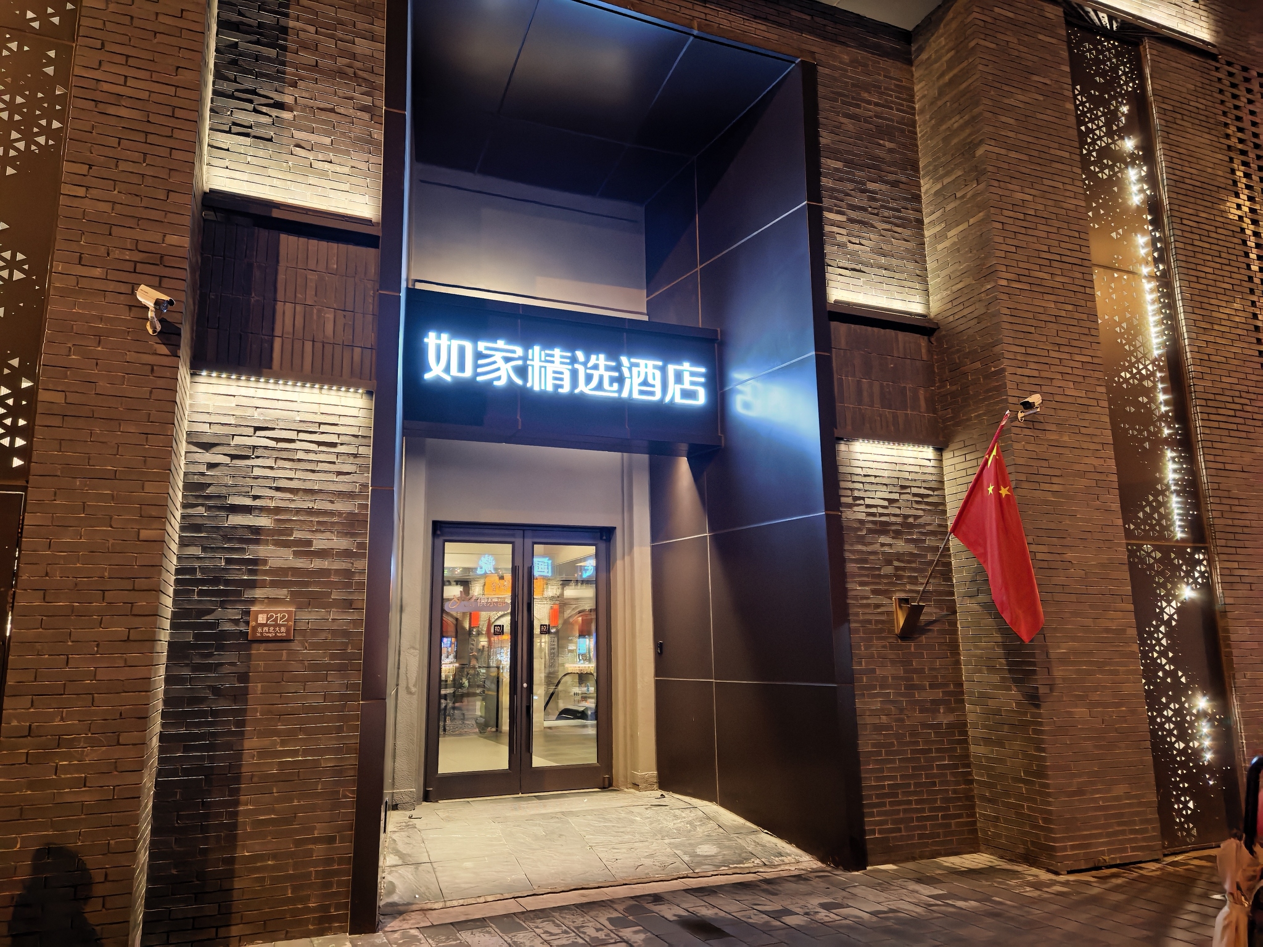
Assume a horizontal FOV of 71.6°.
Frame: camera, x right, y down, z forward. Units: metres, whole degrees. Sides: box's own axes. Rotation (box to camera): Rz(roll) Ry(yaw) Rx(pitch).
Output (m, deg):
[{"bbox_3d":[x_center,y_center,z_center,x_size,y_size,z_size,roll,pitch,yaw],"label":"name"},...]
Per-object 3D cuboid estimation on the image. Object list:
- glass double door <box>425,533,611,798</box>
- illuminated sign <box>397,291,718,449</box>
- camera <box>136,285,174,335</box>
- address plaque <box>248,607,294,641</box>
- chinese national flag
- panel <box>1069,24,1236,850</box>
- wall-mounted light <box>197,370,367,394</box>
[{"bbox_3d":[-1.052,1.800,8.506,1.829,2.538,0.100,4,-12,-23],"label":"glass double door"},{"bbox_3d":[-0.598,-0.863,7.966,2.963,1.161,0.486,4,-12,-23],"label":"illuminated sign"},{"bbox_3d":[-2.446,-0.859,4.515,0.280,0.250,0.170,8,-8,20],"label":"camera"},{"bbox_3d":[-2.154,0.904,5.247,0.244,0.189,0.020,4,-12,-23],"label":"address plaque"},{"bbox_3d":[2.619,0.446,6.410,0.270,1.579,0.783,4,-12,-23],"label":"chinese national flag"},{"bbox_3d":[4.573,-0.658,7.800,1.080,7.425,0.050,4,-12,-23],"label":"panel"},{"bbox_3d":[-2.175,-0.571,5.498,0.972,0.030,0.030,4,-12,-23],"label":"wall-mounted light"}]

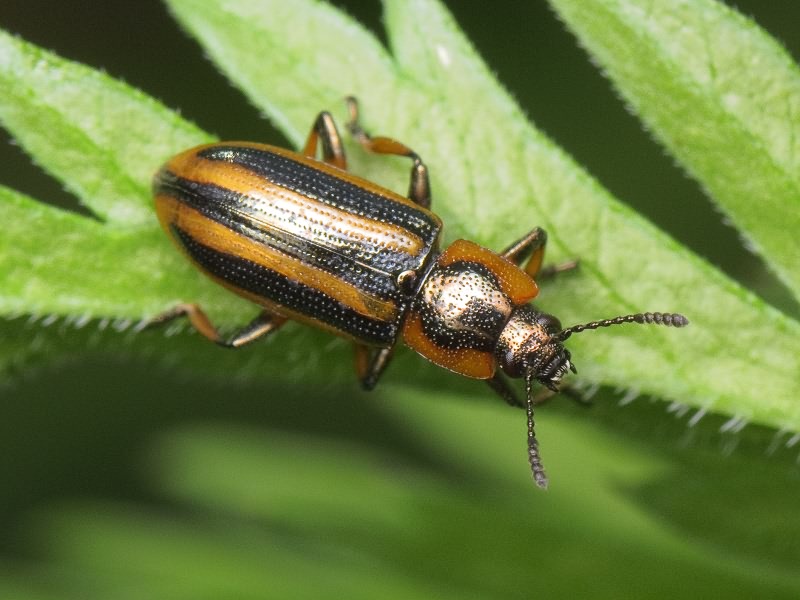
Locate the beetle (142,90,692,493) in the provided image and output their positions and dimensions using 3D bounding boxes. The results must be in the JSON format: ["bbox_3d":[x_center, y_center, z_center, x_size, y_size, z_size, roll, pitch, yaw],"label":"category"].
[{"bbox_3d":[0.000,0.000,0.038,0.006,0.002,0.003,25,92,9],"label":"beetle"}]

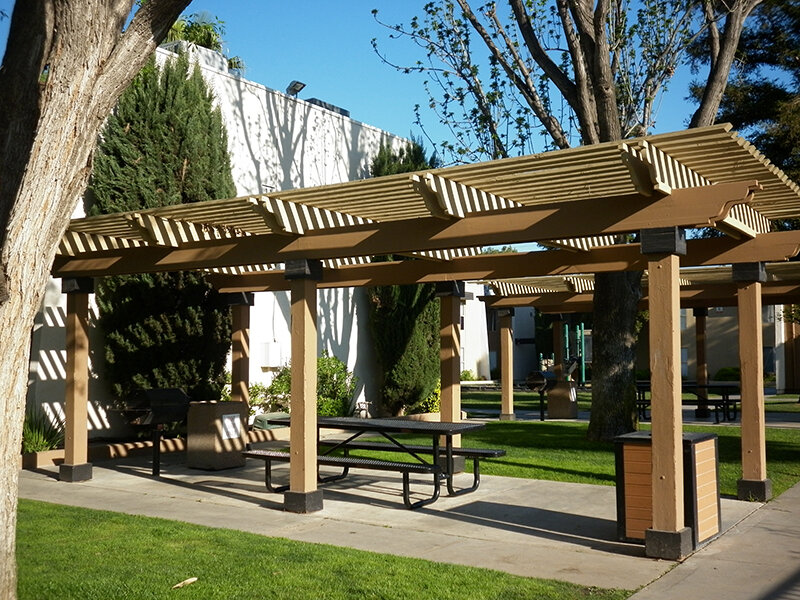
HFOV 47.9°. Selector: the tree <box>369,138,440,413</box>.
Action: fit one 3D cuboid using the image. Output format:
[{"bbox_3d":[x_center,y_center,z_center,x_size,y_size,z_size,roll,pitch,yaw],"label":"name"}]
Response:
[{"bbox_3d":[0.125,-0.605,20.481,1.650,6.466,1.700,0,-4,0],"label":"tree"}]

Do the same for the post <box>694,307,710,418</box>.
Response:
[{"bbox_3d":[7.016,1.450,20.993,0.273,2.512,0.273,-2,-4,34],"label":"post"}]

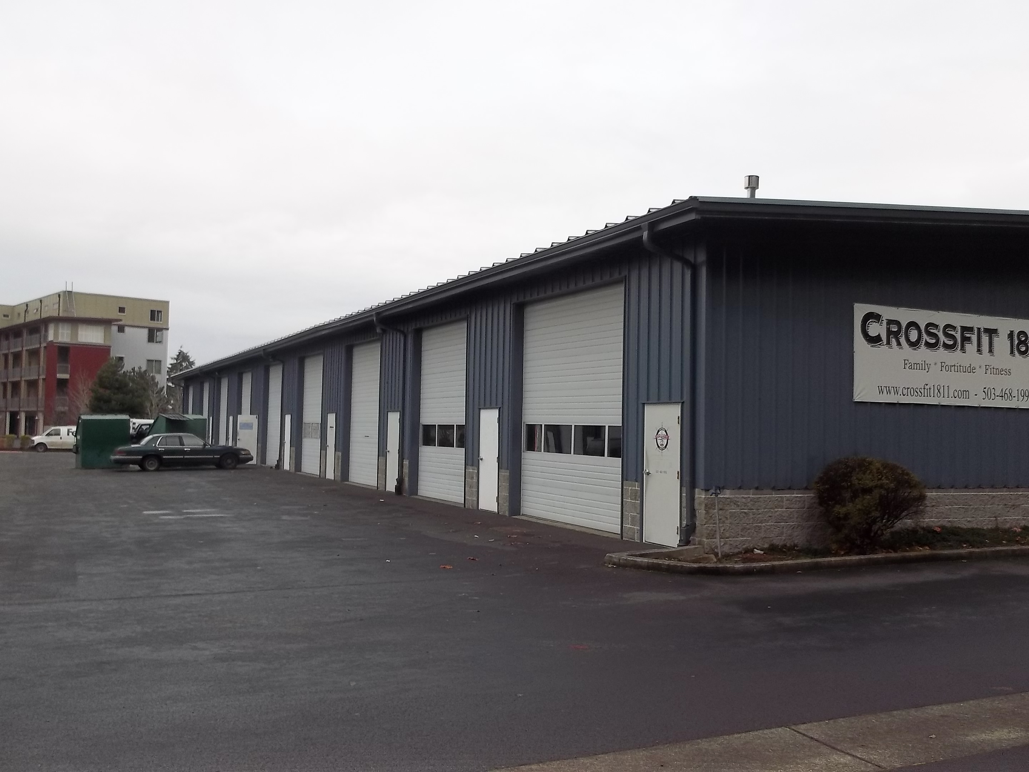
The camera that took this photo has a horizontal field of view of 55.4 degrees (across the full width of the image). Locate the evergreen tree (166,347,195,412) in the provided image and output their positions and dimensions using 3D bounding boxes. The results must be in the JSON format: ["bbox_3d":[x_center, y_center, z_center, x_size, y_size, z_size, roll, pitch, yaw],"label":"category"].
[{"bbox_3d":[-40.882,1.118,119.731,5.500,11.594,5.500,2,-3,-25],"label":"evergreen tree"}]

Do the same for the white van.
[{"bbox_3d":[-35.758,4.270,78.650,5.690,2.080,2.010,2,-3,-25],"label":"white van"}]

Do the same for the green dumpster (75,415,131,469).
[{"bbox_3d":[-16.914,2.294,40.488,1.900,2.150,1.750,3,-3,-31],"label":"green dumpster"}]

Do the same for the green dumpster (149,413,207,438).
[{"bbox_3d":[-14.586,2.351,42.640,1.900,2.200,1.750,4,-4,-44],"label":"green dumpster"}]

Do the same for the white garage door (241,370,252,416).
[{"bbox_3d":[-12.652,1.459,46.482,0.100,4.220,3.660,2,-3,-25],"label":"white garage door"}]

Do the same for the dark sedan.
[{"bbox_3d":[-12.979,2.587,38.648,5.390,1.440,1.980,2,-3,-25],"label":"dark sedan"}]

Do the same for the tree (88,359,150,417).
[{"bbox_3d":[-35.197,1.606,86.815,5.600,8.000,5.400,2,-3,-25],"label":"tree"}]

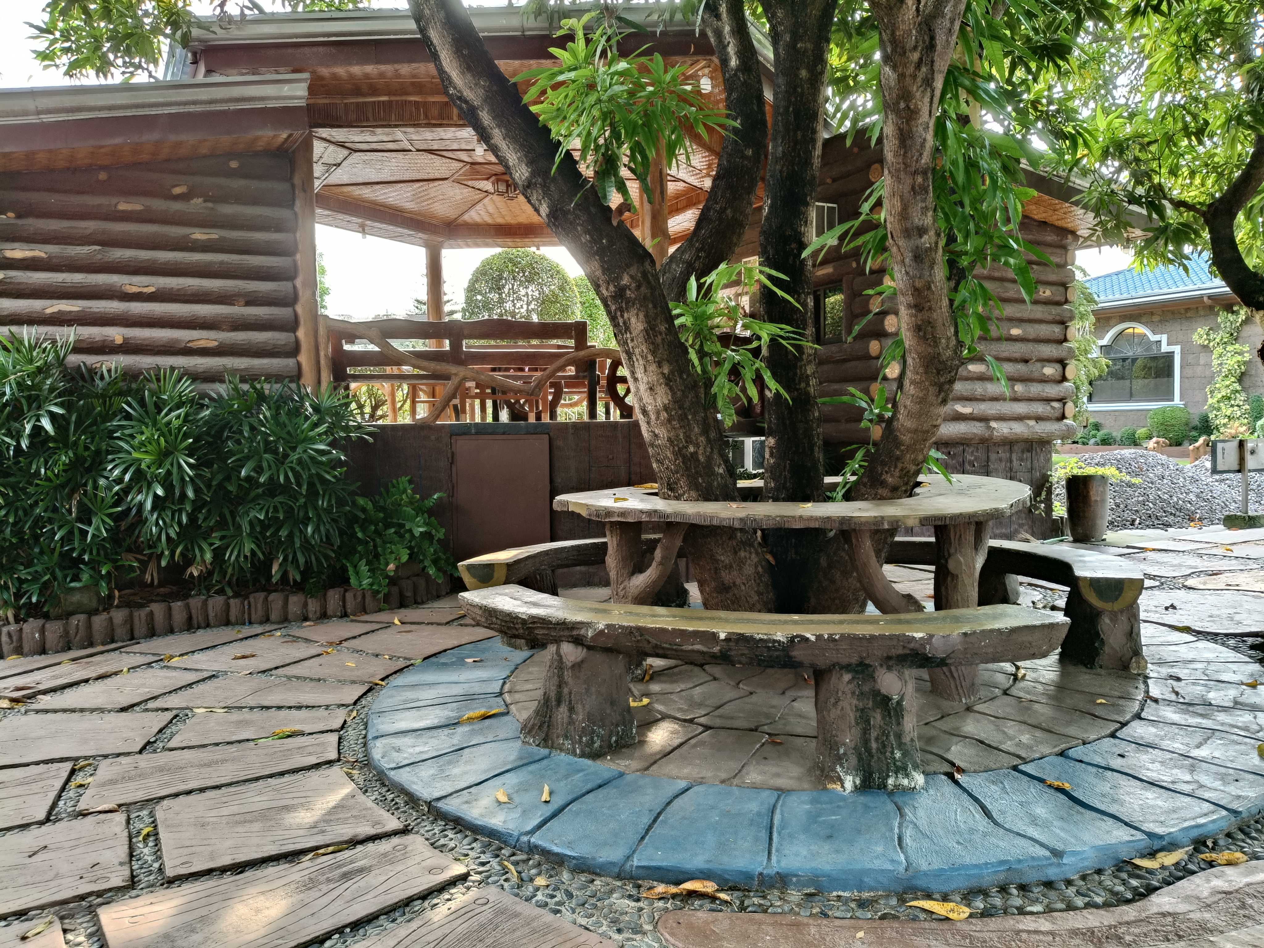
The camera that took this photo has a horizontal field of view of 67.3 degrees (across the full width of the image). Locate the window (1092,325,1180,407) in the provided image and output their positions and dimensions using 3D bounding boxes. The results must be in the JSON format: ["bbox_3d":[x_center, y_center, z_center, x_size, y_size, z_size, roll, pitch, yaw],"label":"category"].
[{"bbox_3d":[11.848,-2.551,22.400,0.220,1.980,2.200,-3,3,-35],"label":"window"}]

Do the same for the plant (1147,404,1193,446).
[{"bbox_3d":[11.872,-1.070,21.000,1.000,0.920,1.000,-3,3,-35],"label":"plant"}]

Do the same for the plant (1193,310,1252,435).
[{"bbox_3d":[12.876,-2.185,20.700,0.500,2.900,1.200,-3,3,-35],"label":"plant"}]

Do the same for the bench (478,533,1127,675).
[{"bbox_3d":[0.800,0.591,4.694,2.900,0.420,1.430,0,3,15],"label":"bench"}]

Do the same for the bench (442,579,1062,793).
[{"bbox_3d":[0.325,0.661,3.090,2.000,0.440,0.670,0,3,17],"label":"bench"}]

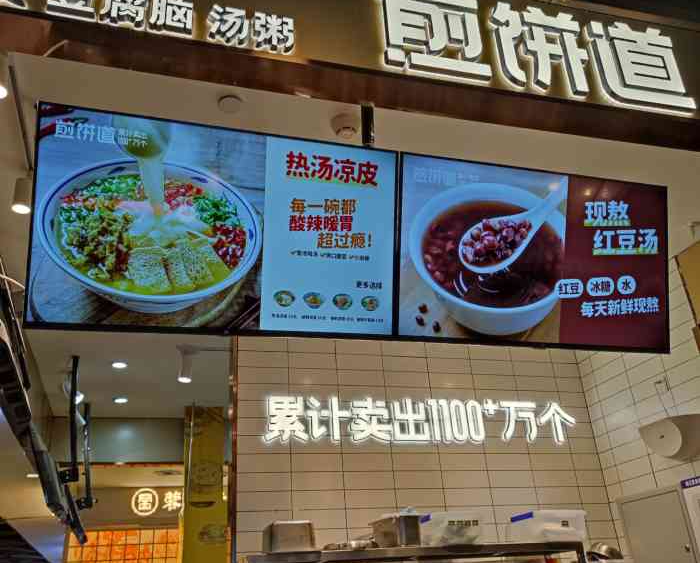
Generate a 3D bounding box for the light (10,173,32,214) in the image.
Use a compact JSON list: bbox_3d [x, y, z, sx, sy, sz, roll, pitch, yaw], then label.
[{"bbox_3d":[-1.277,-0.339,2.521,0.072,0.165,0.072,4,-28,-16],"label":"light"}]

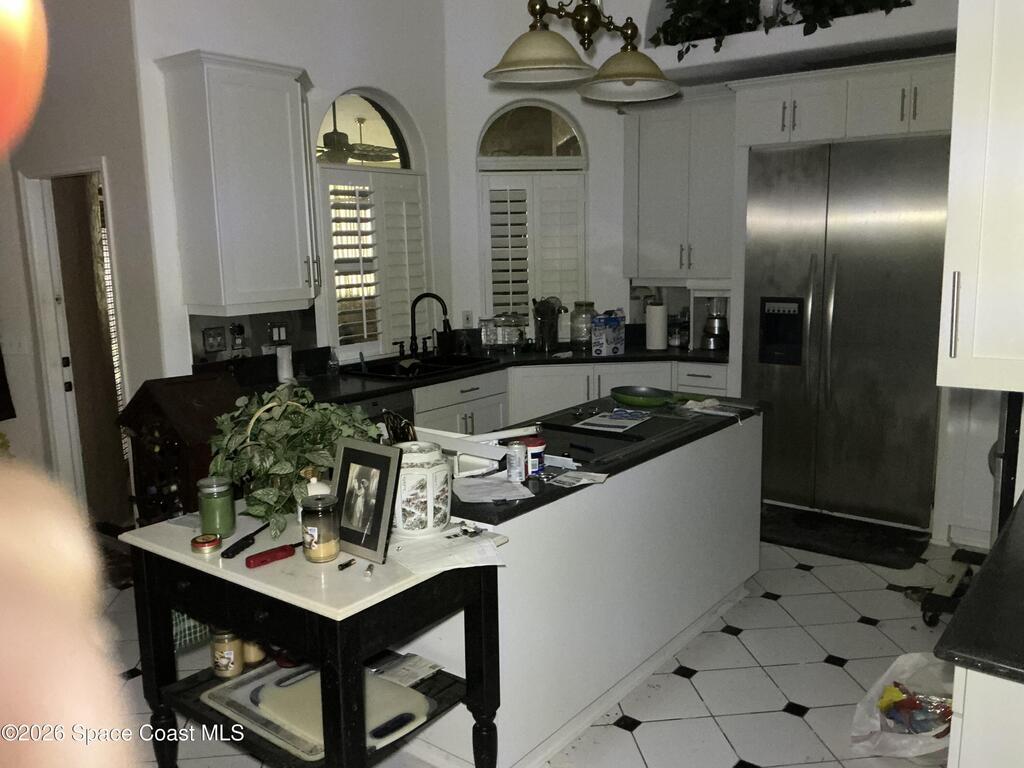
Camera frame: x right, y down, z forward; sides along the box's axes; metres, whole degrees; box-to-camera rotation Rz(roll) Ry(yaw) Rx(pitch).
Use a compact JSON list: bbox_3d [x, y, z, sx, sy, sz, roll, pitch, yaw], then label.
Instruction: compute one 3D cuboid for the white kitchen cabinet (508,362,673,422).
[{"bbox_3d":[0.504,0.232,5.726,1.071,0.820,0.580,-2,9,-4],"label":"white kitchen cabinet"}]

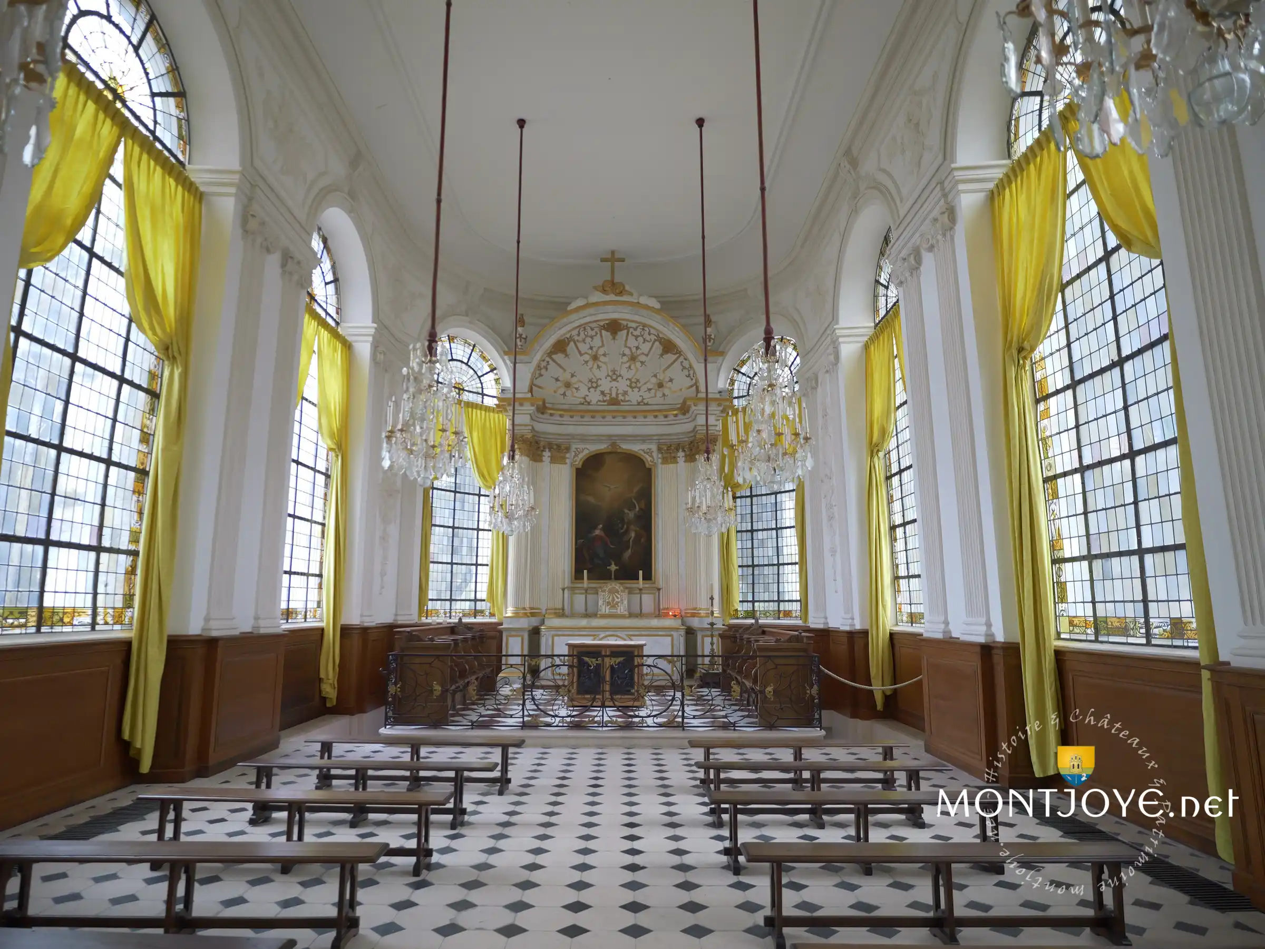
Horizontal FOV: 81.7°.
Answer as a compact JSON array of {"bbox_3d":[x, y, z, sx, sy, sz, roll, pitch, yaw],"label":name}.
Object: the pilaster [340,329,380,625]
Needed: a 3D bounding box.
[{"bbox_3d":[-4.774,-0.084,12.437,0.650,5.184,0.320,0,-11,-1],"label":"pilaster"}]

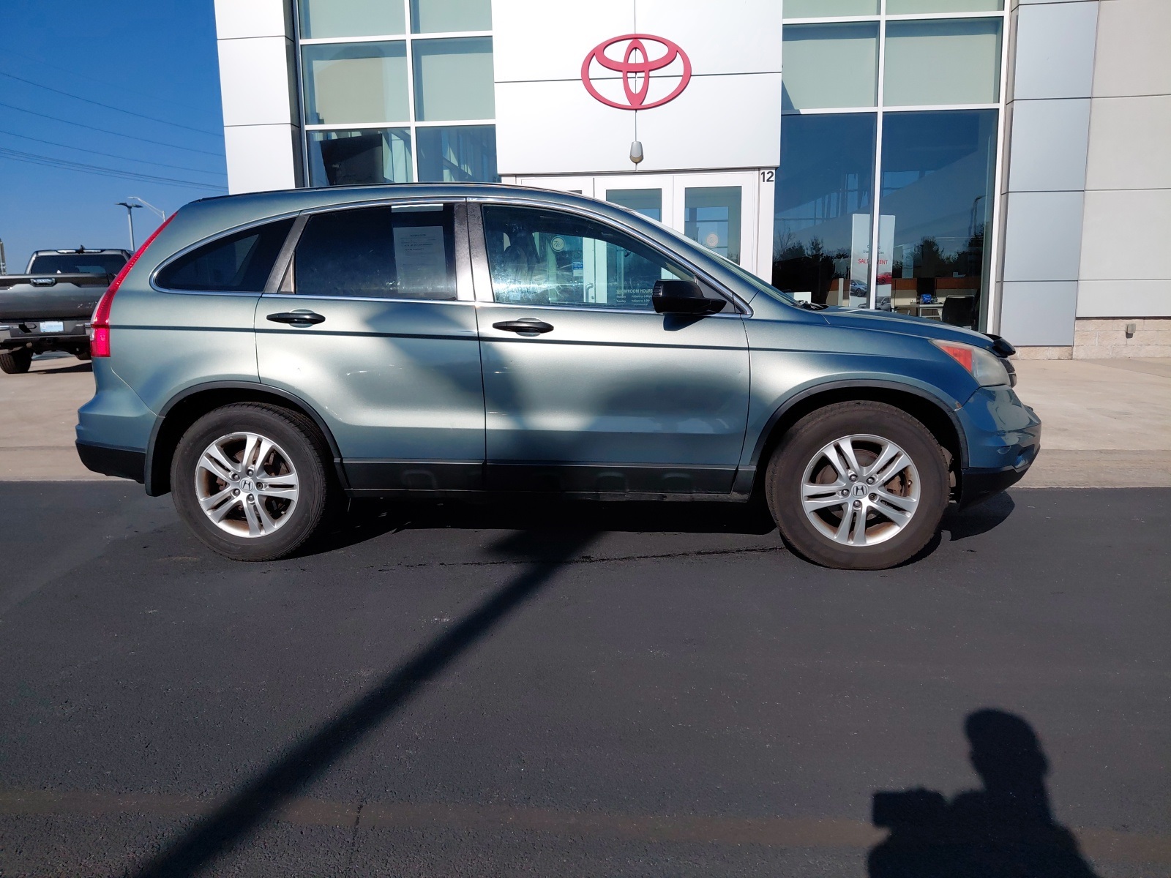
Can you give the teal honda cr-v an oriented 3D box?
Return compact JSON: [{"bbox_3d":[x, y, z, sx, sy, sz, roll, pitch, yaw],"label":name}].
[{"bbox_3d":[-0.166,-0.417,4.379,4.560,1.680,1.860,0,9,5],"label":"teal honda cr-v"}]

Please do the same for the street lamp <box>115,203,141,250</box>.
[{"bbox_3d":[-24.210,-9.119,45.538,0.450,6.970,1.600,3,10,25],"label":"street lamp"}]

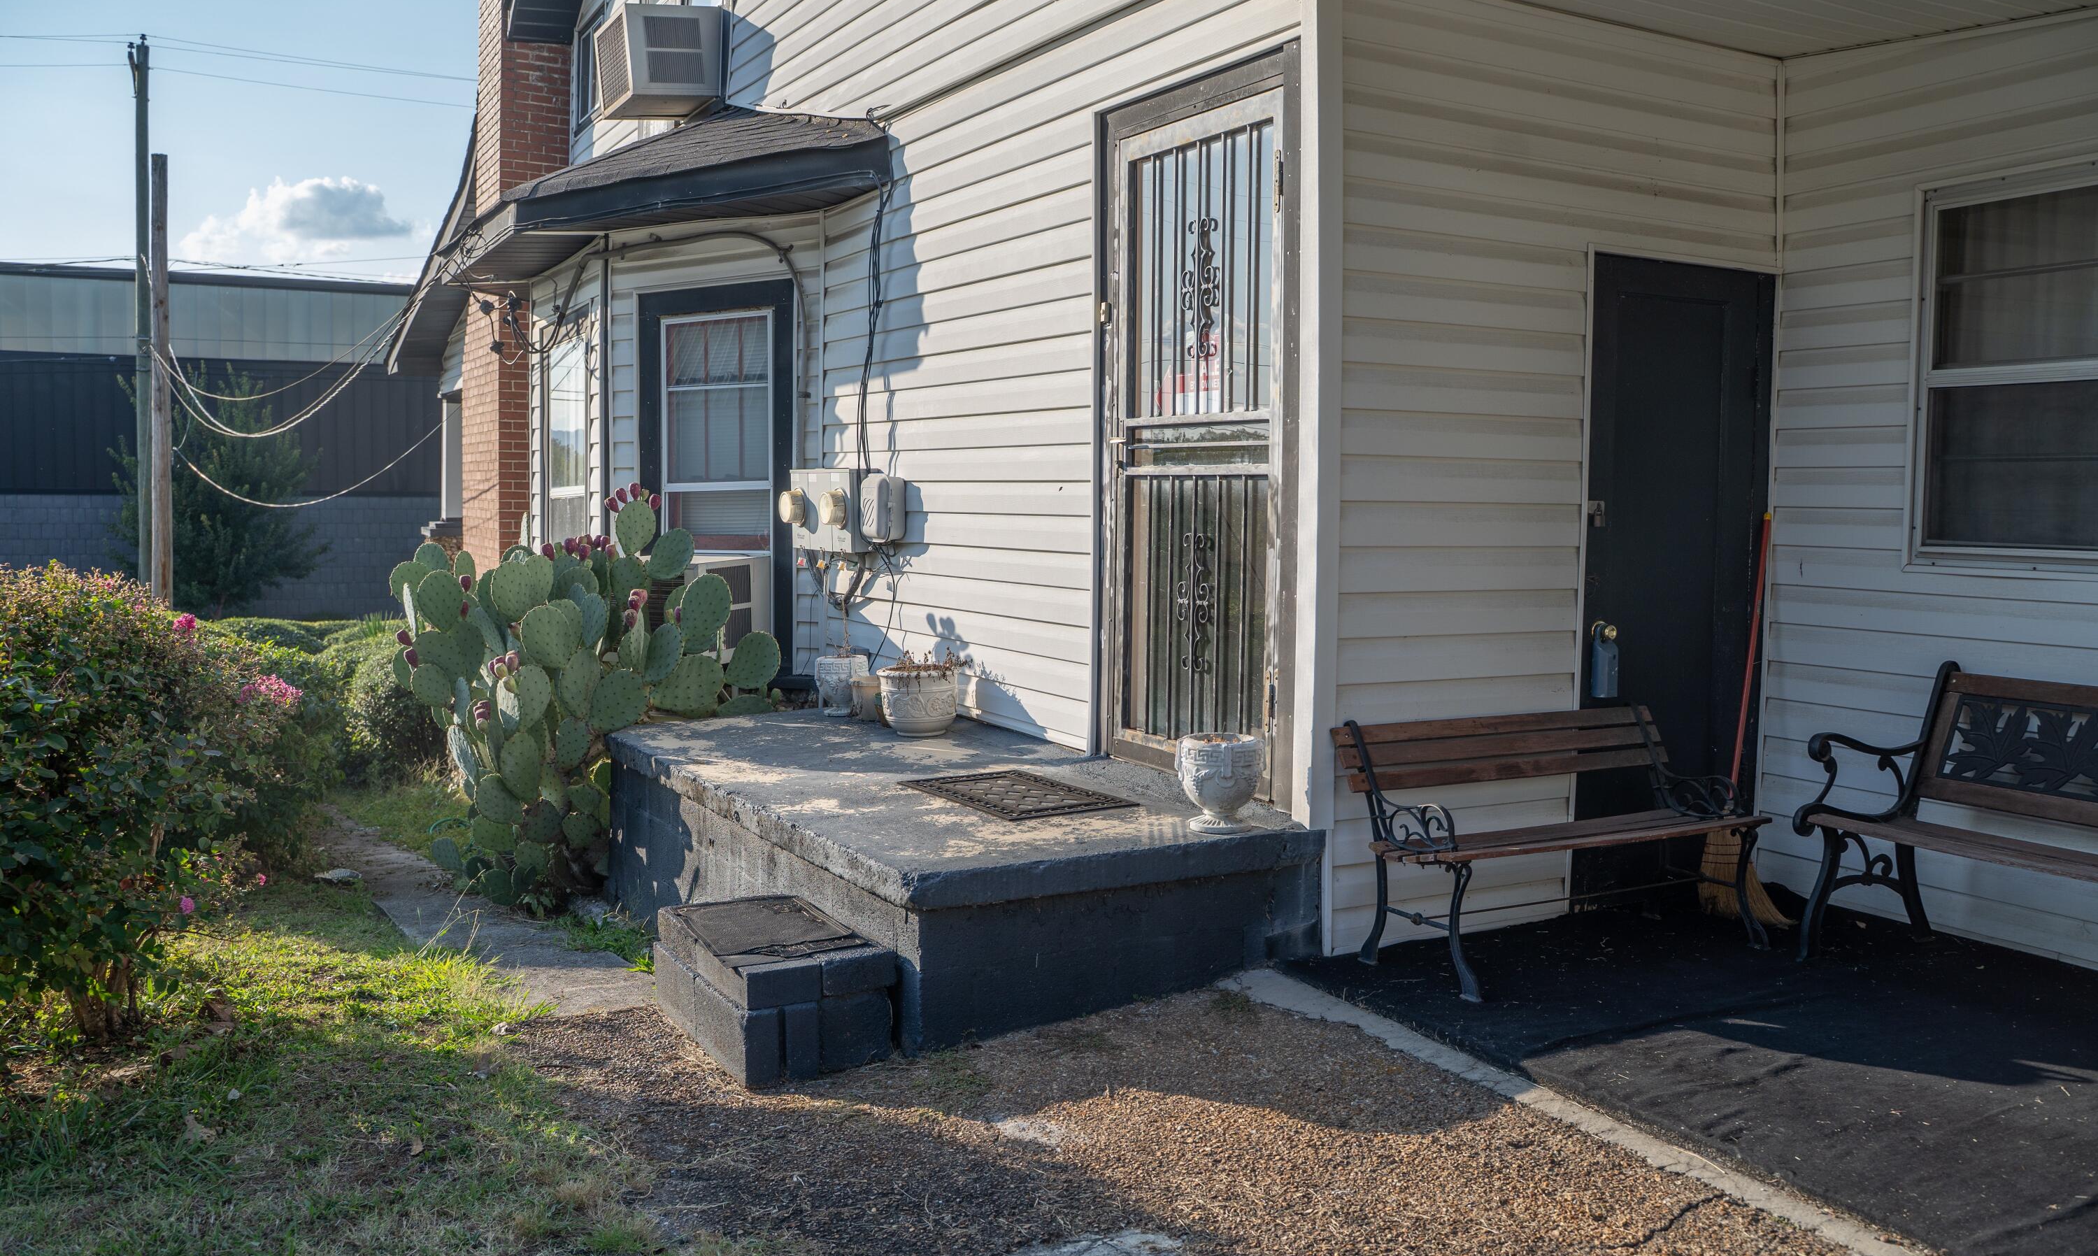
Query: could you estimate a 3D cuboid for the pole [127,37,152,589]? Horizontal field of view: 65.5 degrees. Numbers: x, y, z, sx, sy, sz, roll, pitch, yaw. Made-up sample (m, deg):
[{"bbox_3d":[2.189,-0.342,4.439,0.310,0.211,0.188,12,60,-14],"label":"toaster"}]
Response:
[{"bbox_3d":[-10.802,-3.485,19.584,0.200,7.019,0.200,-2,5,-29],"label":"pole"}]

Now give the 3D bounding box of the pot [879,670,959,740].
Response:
[{"bbox_3d":[-0.491,0.267,6.075,0.310,0.260,0.310,0,5,-5],"label":"pot"}]

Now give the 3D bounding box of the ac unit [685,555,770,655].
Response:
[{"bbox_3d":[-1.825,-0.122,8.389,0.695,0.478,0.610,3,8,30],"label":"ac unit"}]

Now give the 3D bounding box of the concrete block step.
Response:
[{"bbox_3d":[-0.754,0.946,4.404,0.400,0.283,0.785,-2,5,-30],"label":"concrete block step"}]

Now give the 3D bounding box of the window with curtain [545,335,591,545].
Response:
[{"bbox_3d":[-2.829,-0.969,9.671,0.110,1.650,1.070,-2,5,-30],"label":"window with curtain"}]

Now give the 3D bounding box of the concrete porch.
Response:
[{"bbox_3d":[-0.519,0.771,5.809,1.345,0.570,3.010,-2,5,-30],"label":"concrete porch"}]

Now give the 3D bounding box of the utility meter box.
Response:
[{"bbox_3d":[-1.016,-0.535,7.407,0.255,0.365,0.700,-2,5,-30],"label":"utility meter box"}]

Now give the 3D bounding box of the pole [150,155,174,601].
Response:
[{"bbox_3d":[-9.338,-2.379,17.207,0.190,5.134,0.190,-2,5,-28],"label":"pole"}]

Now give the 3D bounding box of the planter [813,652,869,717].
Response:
[{"bbox_3d":[-0.905,0.250,7.122,0.235,0.257,0.235,0,5,-7],"label":"planter"}]

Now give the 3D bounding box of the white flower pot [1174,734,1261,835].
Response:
[{"bbox_3d":[0.512,0.458,4.808,0.262,0.265,0.262,1,5,6],"label":"white flower pot"}]

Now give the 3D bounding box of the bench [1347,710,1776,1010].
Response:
[{"bbox_3d":[1.486,0.597,4.681,1.270,0.660,0.530,-2,5,-28],"label":"bench"}]

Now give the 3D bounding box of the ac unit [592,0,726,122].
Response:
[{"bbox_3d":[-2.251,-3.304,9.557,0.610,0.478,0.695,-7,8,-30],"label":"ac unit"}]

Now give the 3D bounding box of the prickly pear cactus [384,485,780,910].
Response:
[{"bbox_3d":[-1.786,0.198,6.250,1.380,1.490,1.200,-1,5,-16],"label":"prickly pear cactus"}]

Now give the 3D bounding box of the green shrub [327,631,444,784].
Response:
[{"bbox_3d":[-3.790,0.451,9.350,0.880,0.880,0.900,-1,5,-22],"label":"green shrub"}]

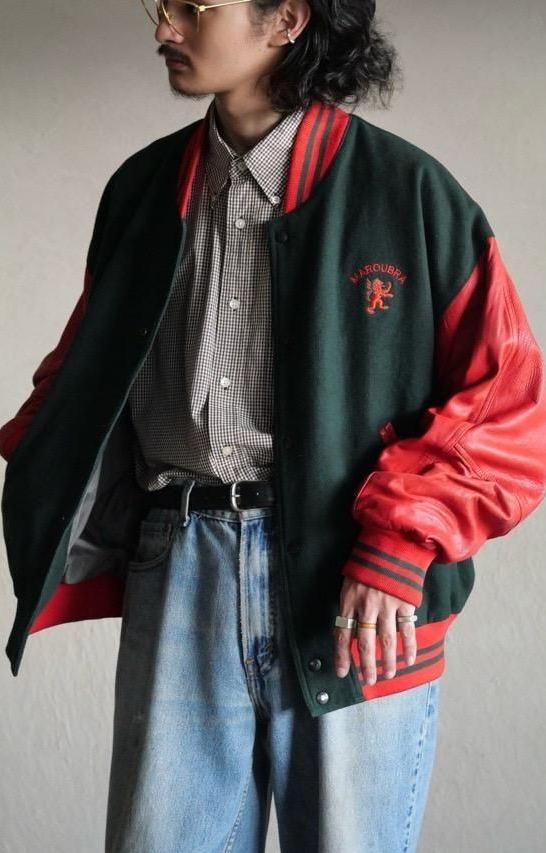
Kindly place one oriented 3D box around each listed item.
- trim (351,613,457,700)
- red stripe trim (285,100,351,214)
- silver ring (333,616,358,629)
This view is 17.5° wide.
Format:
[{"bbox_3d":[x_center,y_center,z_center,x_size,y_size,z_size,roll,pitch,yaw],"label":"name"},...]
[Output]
[{"bbox_3d":[0.151,0.263,2.040,0.170,0.080,0.065,-2,3,-37],"label":"trim"},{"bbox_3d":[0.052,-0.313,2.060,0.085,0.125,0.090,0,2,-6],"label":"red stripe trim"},{"bbox_3d":[0.077,0.212,1.920,0.022,0.011,0.022,1,2,18],"label":"silver ring"}]

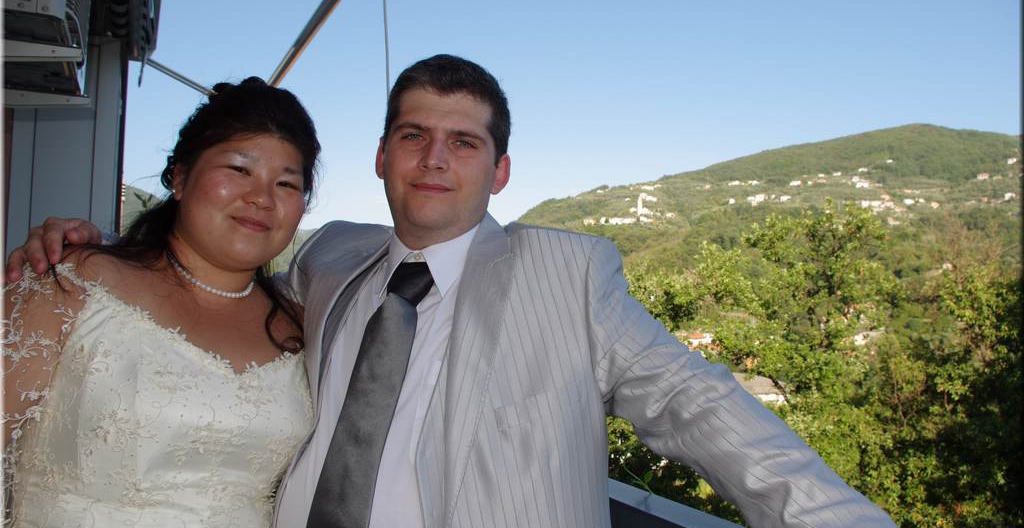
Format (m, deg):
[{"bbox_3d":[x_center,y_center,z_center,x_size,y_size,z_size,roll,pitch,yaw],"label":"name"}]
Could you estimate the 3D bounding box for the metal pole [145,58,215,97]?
[{"bbox_3d":[-1.730,-0.980,4.219,0.614,0.034,0.034,28,-10,-23],"label":"metal pole"}]

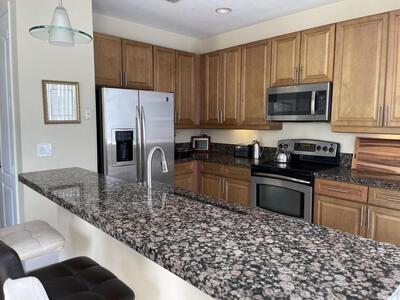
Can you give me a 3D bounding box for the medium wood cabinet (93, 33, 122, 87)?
[{"bbox_3d":[-1.205,-1.045,3.611,0.434,0.580,0.319,-6,8,-43],"label":"medium wood cabinet"}]

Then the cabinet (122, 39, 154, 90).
[{"bbox_3d":[-0.886,-1.076,3.914,0.448,0.580,0.319,-6,8,-43],"label":"cabinet"}]

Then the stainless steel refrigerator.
[{"bbox_3d":[-0.891,0.211,3.630,0.917,1.787,0.838,-6,8,-43],"label":"stainless steel refrigerator"}]

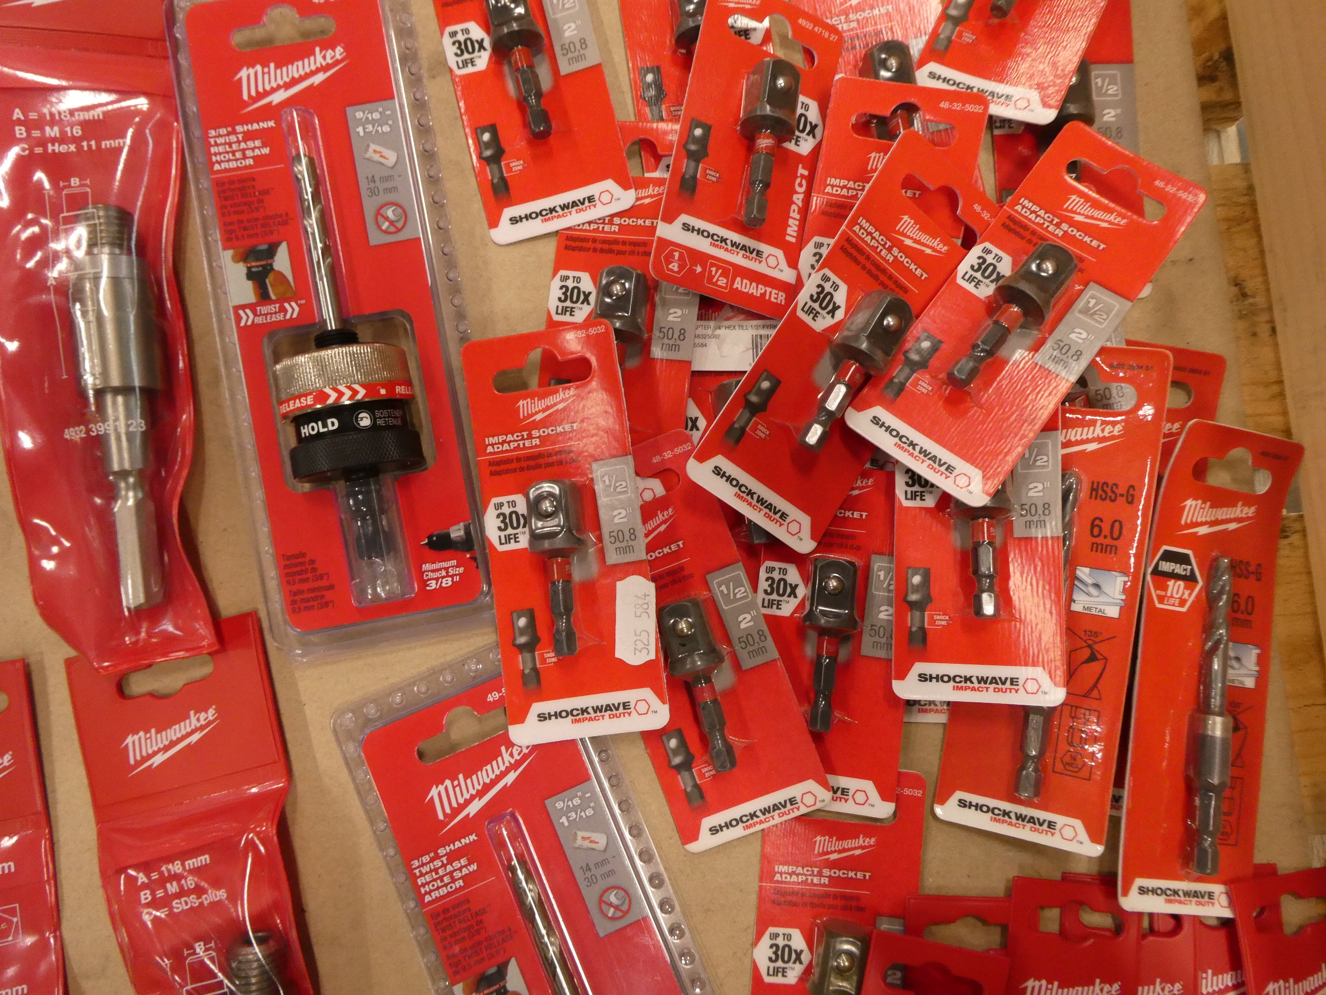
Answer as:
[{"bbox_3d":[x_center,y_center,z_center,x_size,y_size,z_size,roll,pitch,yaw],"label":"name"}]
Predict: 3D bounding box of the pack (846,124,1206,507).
[{"bbox_3d":[0.106,-0.060,0.285,0.047,0.018,0.123,36,81,18],"label":"pack"}]

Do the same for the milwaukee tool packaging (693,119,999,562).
[{"bbox_3d":[0.059,-0.045,0.286,0.047,0.018,0.123,34,86,-13],"label":"milwaukee tool packaging"}]

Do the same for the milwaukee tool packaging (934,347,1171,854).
[{"bbox_3d":[0.113,0.027,0.287,0.047,0.013,0.146,8,89,16],"label":"milwaukee tool packaging"}]

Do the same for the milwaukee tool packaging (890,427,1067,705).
[{"bbox_3d":[0.089,-0.004,0.280,0.047,0.018,0.123,0,84,8],"label":"milwaukee tool packaging"}]

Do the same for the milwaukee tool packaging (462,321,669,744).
[{"bbox_3d":[-0.031,0.007,0.288,0.047,0.018,0.123,-10,81,6],"label":"milwaukee tool packaging"}]

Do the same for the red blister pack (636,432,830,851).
[{"bbox_3d":[0.008,0.043,0.295,0.047,0.018,0.123,-21,85,2],"label":"red blister pack"}]

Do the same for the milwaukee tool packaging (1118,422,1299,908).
[{"bbox_3d":[0.169,0.051,0.294,0.047,0.016,0.145,8,86,-15],"label":"milwaukee tool packaging"}]

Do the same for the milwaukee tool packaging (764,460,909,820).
[{"bbox_3d":[0.051,0.032,0.297,0.047,0.018,0.123,6,84,4],"label":"milwaukee tool packaging"}]

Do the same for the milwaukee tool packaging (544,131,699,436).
[{"bbox_3d":[-0.014,-0.059,0.298,0.047,0.018,0.123,6,80,5],"label":"milwaukee tool packaging"}]

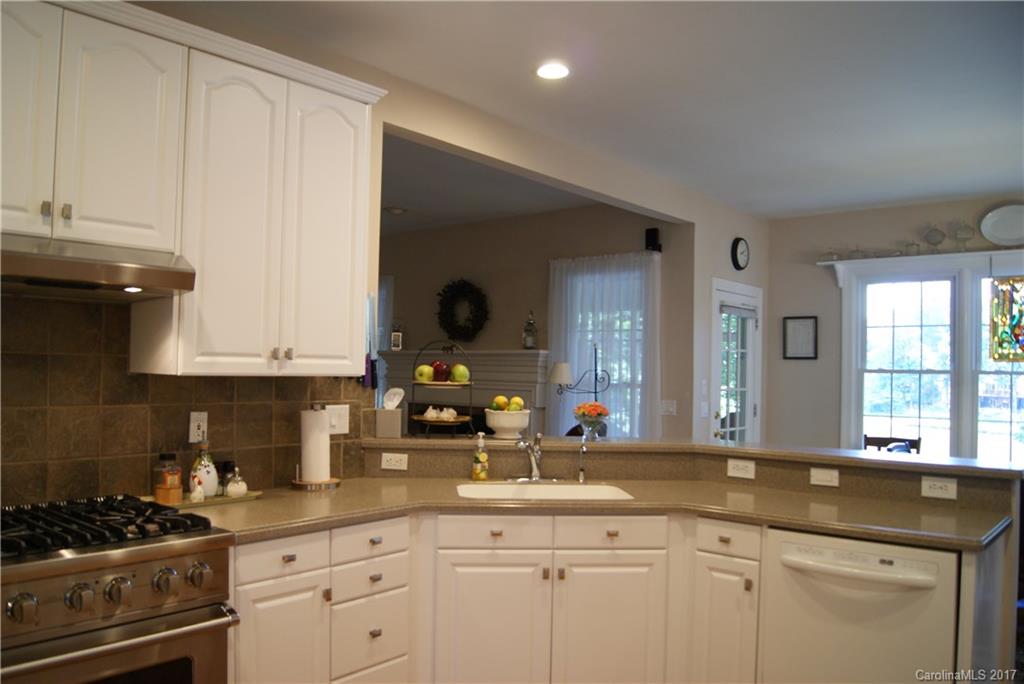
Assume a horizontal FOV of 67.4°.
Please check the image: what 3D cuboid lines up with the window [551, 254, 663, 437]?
[{"bbox_3d":[0.715,0.467,6.179,1.040,2.325,0.100,-1,-3,42],"label":"window"}]

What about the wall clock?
[{"bbox_3d":[1.883,-0.719,6.313,0.042,0.265,0.265,-1,-3,42],"label":"wall clock"}]

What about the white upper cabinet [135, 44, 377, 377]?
[{"bbox_3d":[-0.948,-0.429,2.907,0.325,1.104,0.755,-1,-3,42],"label":"white upper cabinet"}]

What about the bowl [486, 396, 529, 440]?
[{"bbox_3d":[-0.022,0.363,3.700,0.213,0.205,0.213,1,-2,0],"label":"bowl"}]

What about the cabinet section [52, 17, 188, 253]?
[{"bbox_3d":[-1.287,-0.614,2.418,0.315,0.659,0.365,0,-2,41],"label":"cabinet section"}]

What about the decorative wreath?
[{"bbox_3d":[-0.465,-0.292,7.282,0.590,0.590,0.100,-1,-3,42],"label":"decorative wreath"}]

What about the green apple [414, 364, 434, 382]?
[{"bbox_3d":[-0.414,0.151,3.660,0.086,0.084,0.086,1,-2,0],"label":"green apple"}]

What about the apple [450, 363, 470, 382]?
[{"bbox_3d":[-0.245,0.150,3.670,0.086,0.084,0.086,1,-2,-3],"label":"apple"}]

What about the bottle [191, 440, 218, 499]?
[{"bbox_3d":[-1.126,0.456,2.812,0.094,0.222,0.094,2,-3,-30],"label":"bottle"}]

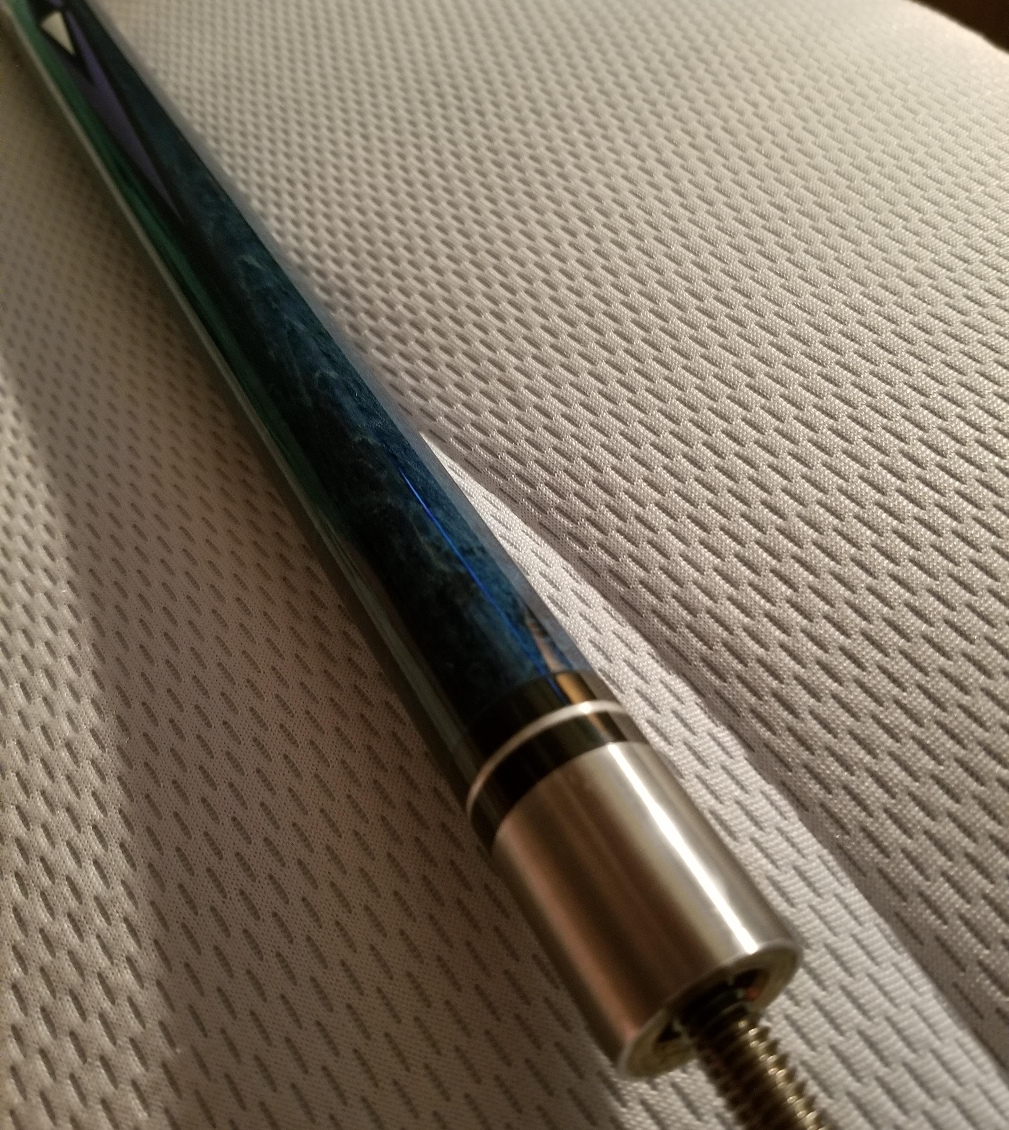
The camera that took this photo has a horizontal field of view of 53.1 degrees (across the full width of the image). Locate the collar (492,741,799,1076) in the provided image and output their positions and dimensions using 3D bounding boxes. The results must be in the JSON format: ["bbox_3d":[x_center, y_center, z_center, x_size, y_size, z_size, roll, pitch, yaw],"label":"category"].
[{"bbox_3d":[0.015,0.036,0.108,0.021,0.021,0.026,-28,48,-9],"label":"collar"}]

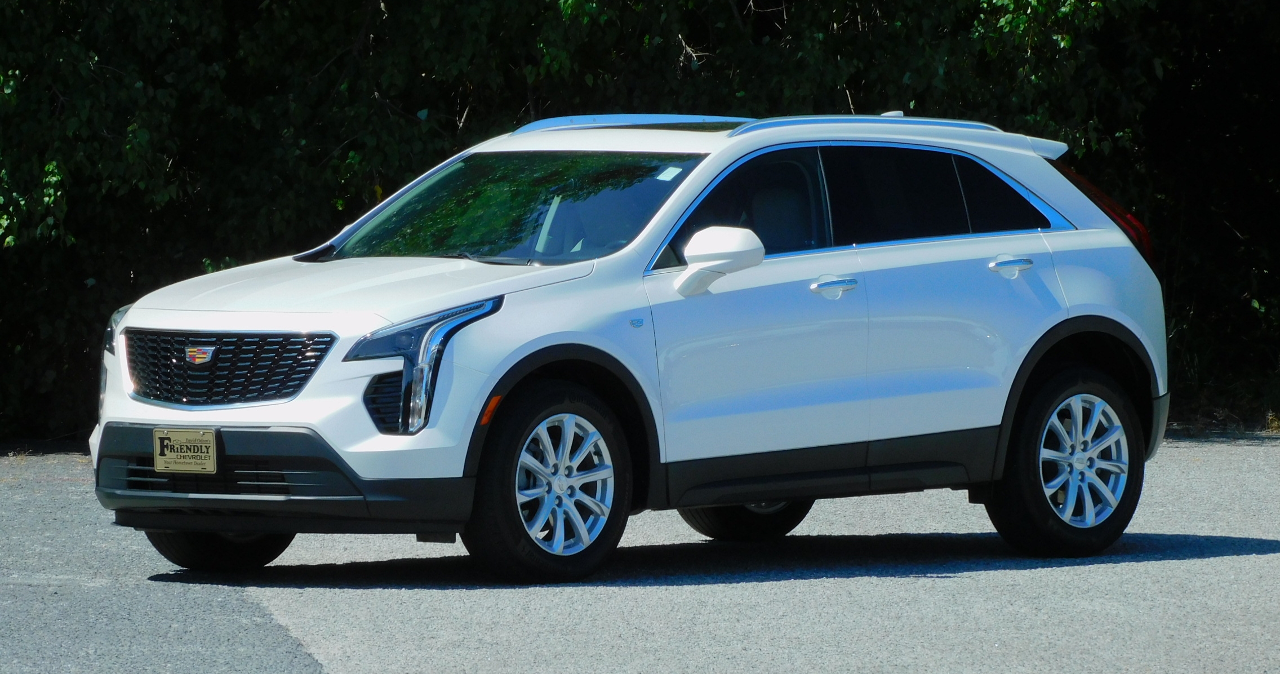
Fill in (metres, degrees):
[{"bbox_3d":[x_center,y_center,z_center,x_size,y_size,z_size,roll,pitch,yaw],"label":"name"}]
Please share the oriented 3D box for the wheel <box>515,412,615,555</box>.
[{"bbox_3d":[-0.340,0.518,35.193,0.210,0.497,0.497,1,2,44],"label":"wheel"}]

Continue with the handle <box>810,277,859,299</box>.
[{"bbox_3d":[0.699,-0.180,36.111,0.055,0.060,0.255,1,2,44],"label":"handle"}]

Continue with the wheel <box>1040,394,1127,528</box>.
[{"bbox_3d":[1.566,0.455,36.949,0.210,0.495,0.495,2,2,43],"label":"wheel"}]

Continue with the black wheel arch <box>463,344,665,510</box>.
[{"bbox_3d":[-0.282,0.315,34.854,0.120,0.580,1.000,2,2,43],"label":"black wheel arch"}]

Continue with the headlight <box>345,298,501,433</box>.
[{"bbox_3d":[-0.750,0.097,34.874,0.290,0.485,0.520,1,2,44],"label":"headlight"}]

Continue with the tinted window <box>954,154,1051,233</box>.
[{"bbox_3d":[1.324,-0.528,36.764,0.040,0.310,0.470,-29,-17,36],"label":"tinted window"}]

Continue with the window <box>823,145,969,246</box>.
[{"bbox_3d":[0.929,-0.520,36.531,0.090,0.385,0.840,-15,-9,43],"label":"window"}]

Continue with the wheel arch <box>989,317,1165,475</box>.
[{"bbox_3d":[1.595,0.214,36.855,0.120,0.590,1.000,2,2,43],"label":"wheel arch"}]

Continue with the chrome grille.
[{"bbox_3d":[-1.511,0.115,35.112,1.090,0.285,0.170,1,2,44],"label":"chrome grille"}]

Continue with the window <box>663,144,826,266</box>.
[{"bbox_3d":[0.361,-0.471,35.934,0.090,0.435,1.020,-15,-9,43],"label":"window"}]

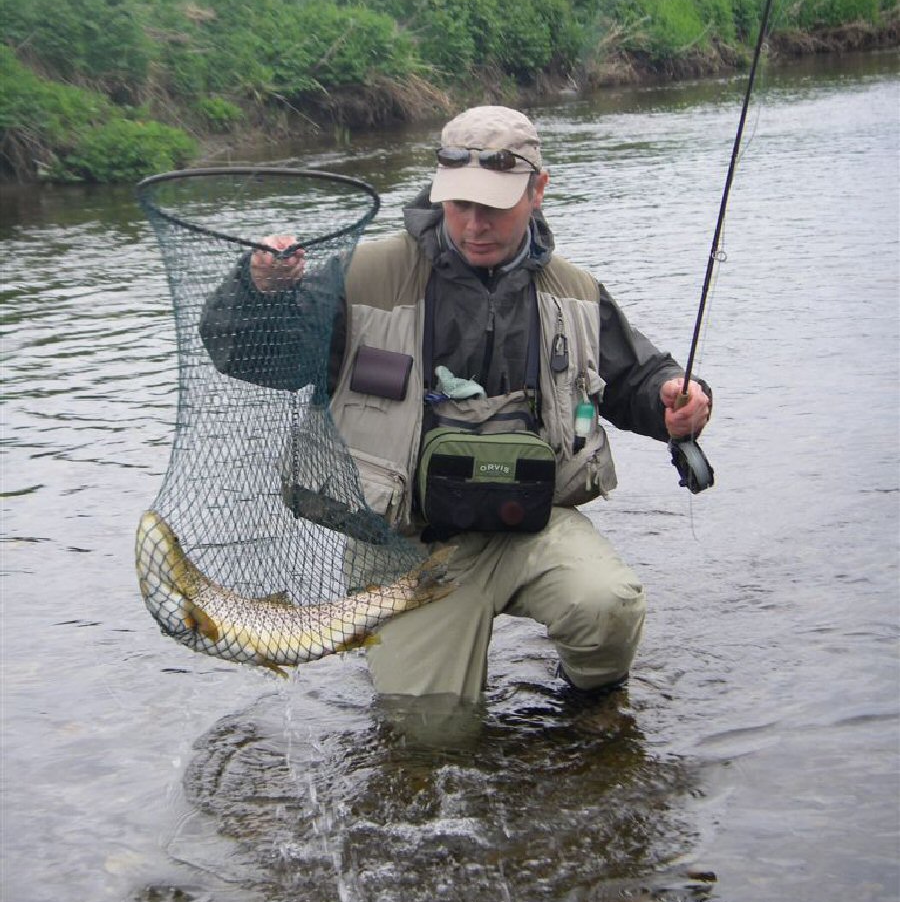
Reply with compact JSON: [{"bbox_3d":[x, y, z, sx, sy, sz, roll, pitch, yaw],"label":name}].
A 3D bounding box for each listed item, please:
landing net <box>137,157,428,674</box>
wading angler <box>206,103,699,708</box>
[{"bbox_3d":[-0.250,-0.091,3.242,0.410,0.700,0.430,0,13,0],"label":"landing net"},{"bbox_3d":[0.010,-0.016,3.608,0.820,1.080,0.780,-2,13,-8],"label":"wading angler"}]

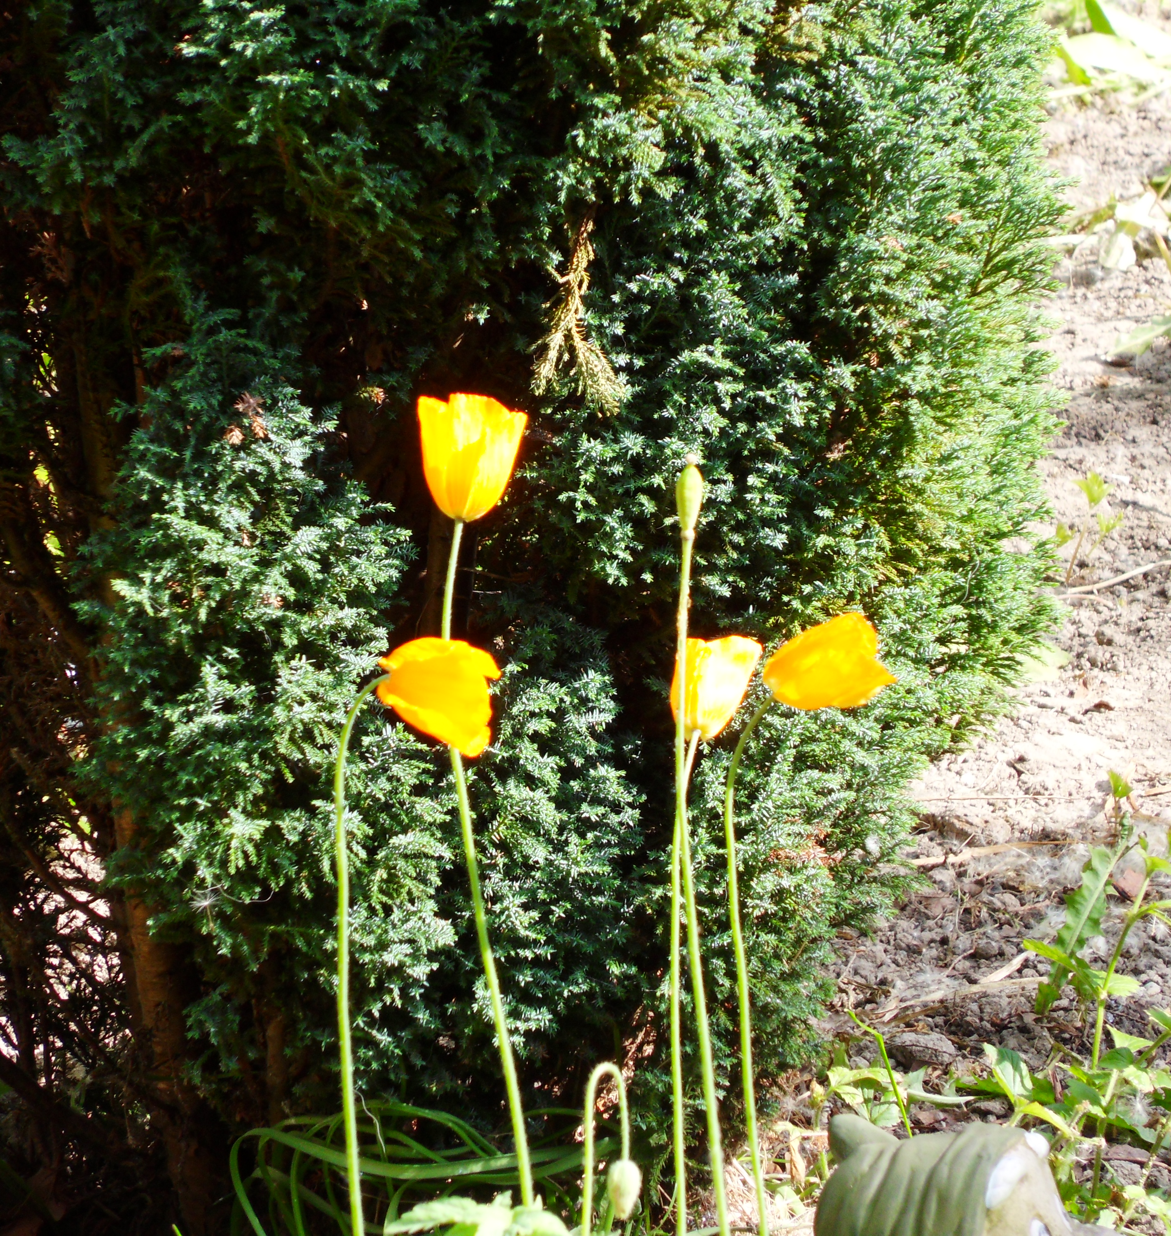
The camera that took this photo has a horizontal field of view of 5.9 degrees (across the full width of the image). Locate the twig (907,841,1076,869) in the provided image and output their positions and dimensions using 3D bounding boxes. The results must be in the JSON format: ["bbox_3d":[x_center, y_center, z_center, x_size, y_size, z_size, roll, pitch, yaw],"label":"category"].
[{"bbox_3d":[0.154,0.090,4.320,0.068,0.005,0.009,-6,18,-19],"label":"twig"}]

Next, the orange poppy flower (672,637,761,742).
[{"bbox_3d":[0.043,0.023,3.720,0.029,0.036,0.029,12,7,0],"label":"orange poppy flower"}]

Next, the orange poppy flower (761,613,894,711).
[{"bbox_3d":[0.079,0.014,3.700,0.042,0.031,0.031,-15,0,-6],"label":"orange poppy flower"}]

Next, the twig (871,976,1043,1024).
[{"bbox_3d":[0.136,0.138,4.150,0.074,0.007,0.014,-10,20,-30],"label":"twig"}]

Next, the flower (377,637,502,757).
[{"bbox_3d":[-0.047,0.025,3.690,0.040,0.032,0.032,20,0,0],"label":"flower"}]

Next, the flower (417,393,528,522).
[{"bbox_3d":[-0.037,-0.052,3.720,0.035,0.041,0.035,2,9,0],"label":"flower"}]

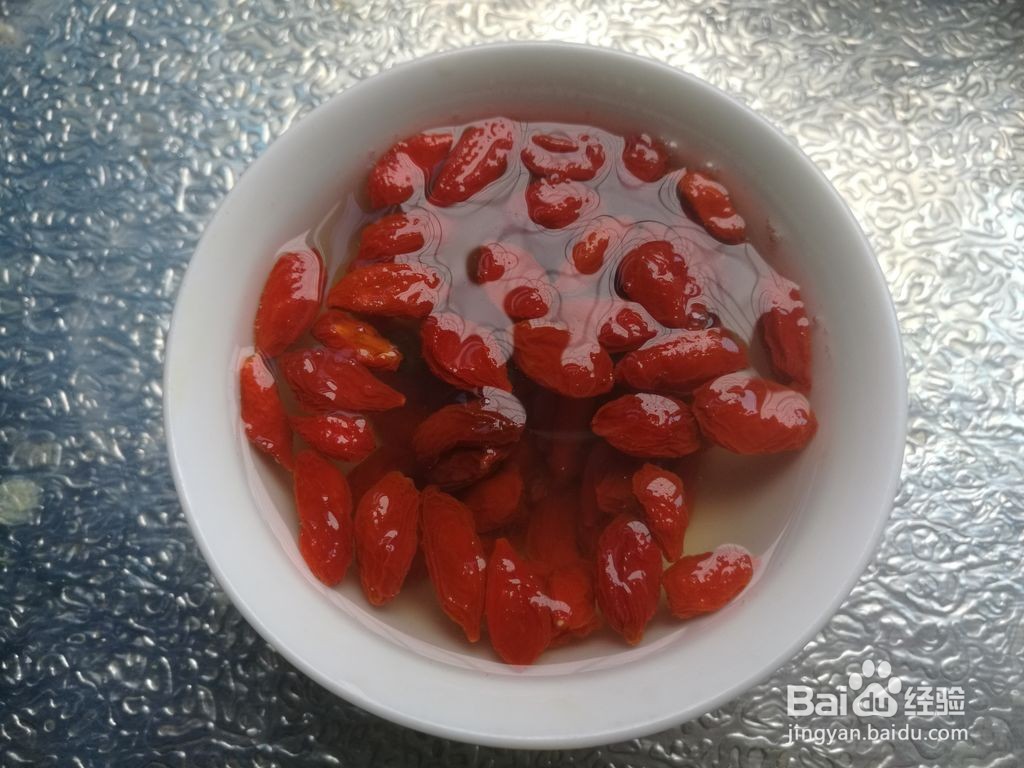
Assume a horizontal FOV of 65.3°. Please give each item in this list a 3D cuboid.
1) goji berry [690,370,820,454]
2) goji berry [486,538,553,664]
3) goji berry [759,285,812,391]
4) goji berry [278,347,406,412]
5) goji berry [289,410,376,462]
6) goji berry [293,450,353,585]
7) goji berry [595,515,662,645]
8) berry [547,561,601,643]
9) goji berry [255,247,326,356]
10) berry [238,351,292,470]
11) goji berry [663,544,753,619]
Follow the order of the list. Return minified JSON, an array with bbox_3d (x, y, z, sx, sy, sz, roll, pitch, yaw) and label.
[{"bbox_3d":[0.040,0.005,0.132,0.020,0.010,0.012,19,74,6],"label":"goji berry"},{"bbox_3d":[0.000,0.034,0.125,0.010,0.009,0.019,-9,73,-3],"label":"goji berry"},{"bbox_3d":[0.044,-0.008,0.130,0.008,0.007,0.018,-8,73,-2],"label":"goji berry"},{"bbox_3d":[-0.027,-0.001,0.129,0.022,0.008,0.009,21,74,6],"label":"goji berry"},{"bbox_3d":[-0.030,0.008,0.133,0.015,0.007,0.007,14,73,4],"label":"goji berry"},{"bbox_3d":[-0.029,0.020,0.122,0.008,0.007,0.021,-14,73,-4],"label":"goji berry"},{"bbox_3d":[0.017,0.029,0.119,0.009,0.008,0.019,-3,73,-1],"label":"goji berry"},{"bbox_3d":[0.009,0.034,0.127,0.009,0.008,0.013,-2,73,-1],"label":"berry"},{"bbox_3d":[-0.037,-0.013,0.132,0.009,0.008,0.020,16,73,5],"label":"goji berry"},{"bbox_3d":[-0.039,0.004,0.126,0.006,0.006,0.020,-22,74,-6],"label":"berry"},{"bbox_3d":[0.030,0.031,0.124,0.015,0.008,0.009,-22,74,-7],"label":"goji berry"}]

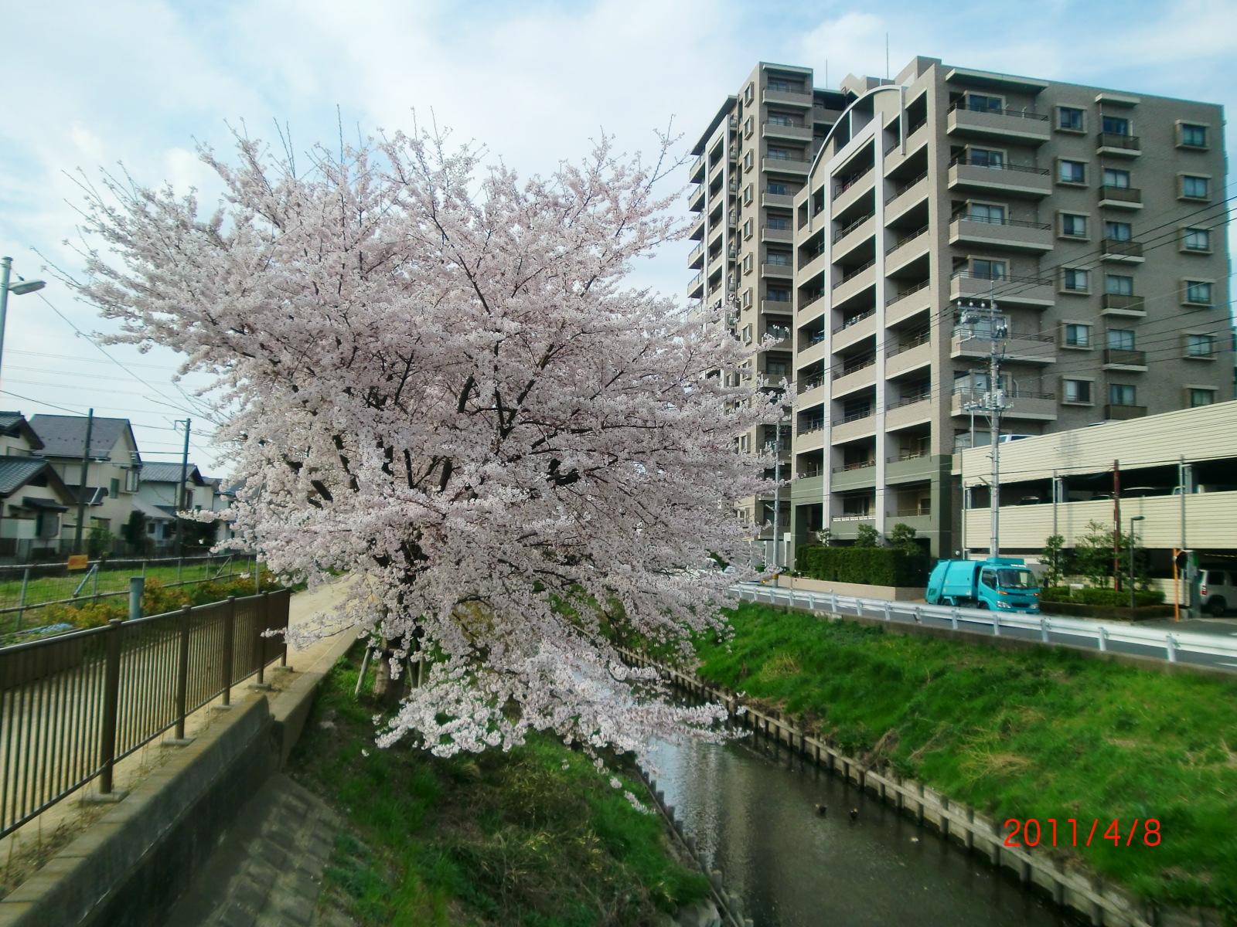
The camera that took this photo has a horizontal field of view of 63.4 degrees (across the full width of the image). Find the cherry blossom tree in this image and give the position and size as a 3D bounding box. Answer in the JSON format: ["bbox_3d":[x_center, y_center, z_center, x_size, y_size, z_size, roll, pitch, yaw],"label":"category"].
[{"bbox_3d":[-2.490,-0.498,13.289,9.200,7.800,8.600,2,-5,-10],"label":"cherry blossom tree"}]

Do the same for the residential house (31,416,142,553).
[{"bbox_3d":[-30.788,1.527,56.627,5.400,8.350,7.000,2,-5,-9],"label":"residential house"}]

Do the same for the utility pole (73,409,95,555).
[{"bbox_3d":[-26.132,1.310,49.025,0.320,7.850,0.320,1,-5,0],"label":"utility pole"}]

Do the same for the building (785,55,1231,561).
[{"bbox_3d":[23.067,-5.973,63.834,17.300,28.470,21.200,2,-5,-11],"label":"building"}]

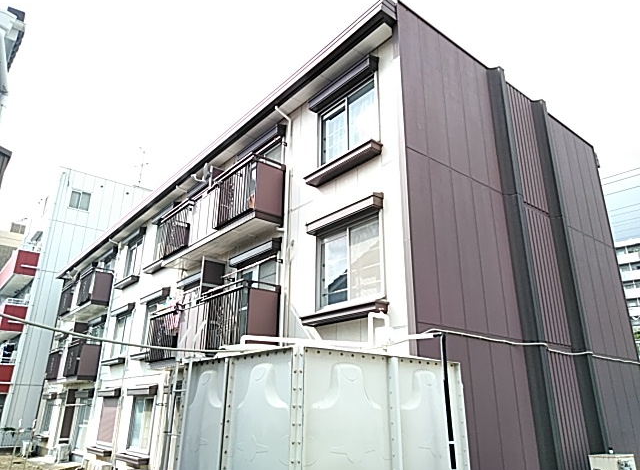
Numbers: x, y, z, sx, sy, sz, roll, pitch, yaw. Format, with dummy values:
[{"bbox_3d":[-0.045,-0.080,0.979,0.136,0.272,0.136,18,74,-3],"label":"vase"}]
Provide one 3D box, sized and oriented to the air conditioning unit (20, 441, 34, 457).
[{"bbox_3d":[-12.274,8.992,20.988,0.300,0.600,0.780,17,-26,-37],"label":"air conditioning unit"}]

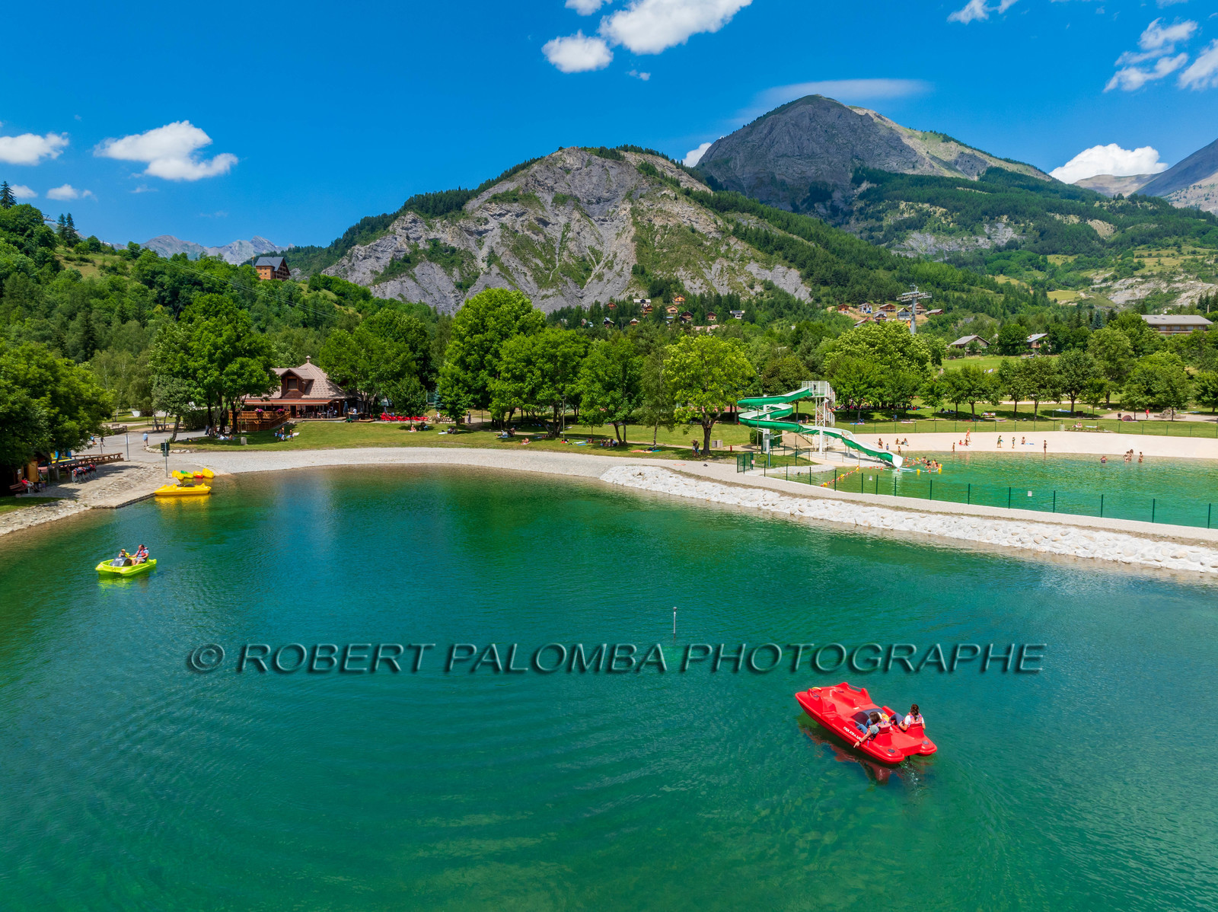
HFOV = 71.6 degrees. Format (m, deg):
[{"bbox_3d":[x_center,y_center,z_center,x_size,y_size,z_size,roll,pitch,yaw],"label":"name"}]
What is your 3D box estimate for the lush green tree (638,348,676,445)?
[{"bbox_3d":[5.517,-6.421,94.528,4.900,11.274,4.800,0,5,0],"label":"lush green tree"}]

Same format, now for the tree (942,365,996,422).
[{"bbox_3d":[58.360,-10.090,136.000,8.100,9.100,7.800,0,5,0],"label":"tree"}]

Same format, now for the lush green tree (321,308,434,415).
[{"bbox_3d":[-34.252,-13.482,124.311,16.800,16.449,15.000,0,5,0],"label":"lush green tree"}]

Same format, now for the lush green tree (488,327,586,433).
[{"bbox_3d":[-8.844,-9.445,106.000,12.310,13.560,11.330,0,5,0],"label":"lush green tree"}]

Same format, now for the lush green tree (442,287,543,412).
[{"bbox_3d":[-16.121,-13.838,116.245,14.550,18.110,14.260,0,5,0],"label":"lush green tree"}]

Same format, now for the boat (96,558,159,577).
[{"bbox_3d":[-22.750,5.042,39.981,1.550,0.700,2.550,1,5,16],"label":"boat"}]

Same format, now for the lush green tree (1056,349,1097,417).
[{"bbox_3d":[71.424,-11.255,128.568,6.200,10.326,6.000,0,5,0],"label":"lush green tree"}]

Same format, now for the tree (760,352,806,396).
[{"bbox_3d":[26.555,-10.503,128.000,7.360,10.360,7.360,0,5,0],"label":"tree"}]

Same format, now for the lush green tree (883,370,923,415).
[{"bbox_3d":[44.181,-9.457,126.699,6.000,7.195,5.800,0,5,0],"label":"lush green tree"}]

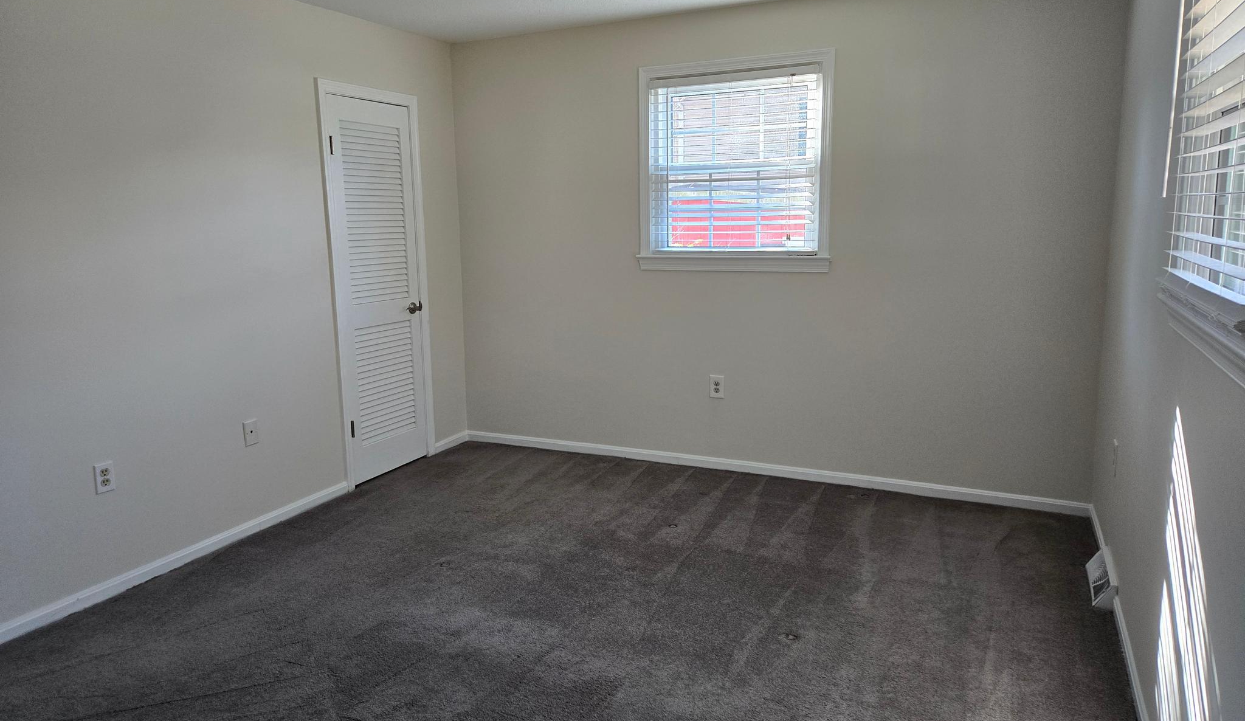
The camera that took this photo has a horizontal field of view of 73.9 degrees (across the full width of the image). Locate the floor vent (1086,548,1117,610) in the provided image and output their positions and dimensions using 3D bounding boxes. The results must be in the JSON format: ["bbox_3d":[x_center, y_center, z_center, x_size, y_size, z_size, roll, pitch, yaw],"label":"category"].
[{"bbox_3d":[1.786,0.802,3.089,0.072,0.105,0.375,3,11,25],"label":"floor vent"}]

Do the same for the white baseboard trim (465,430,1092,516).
[{"bbox_3d":[0.593,0.593,4.592,3.512,0.068,0.015,4,11,25],"label":"white baseboard trim"}]

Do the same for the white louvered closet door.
[{"bbox_3d":[-1.331,-0.375,4.542,0.040,2.020,0.610,3,11,25],"label":"white louvered closet door"}]

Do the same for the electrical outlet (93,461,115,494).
[{"bbox_3d":[-1.995,0.451,3.187,0.009,0.115,0.071,3,11,25],"label":"electrical outlet"}]

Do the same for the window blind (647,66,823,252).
[{"bbox_3d":[0.569,-1.026,4.339,0.905,0.925,0.060,3,11,25],"label":"window blind"}]

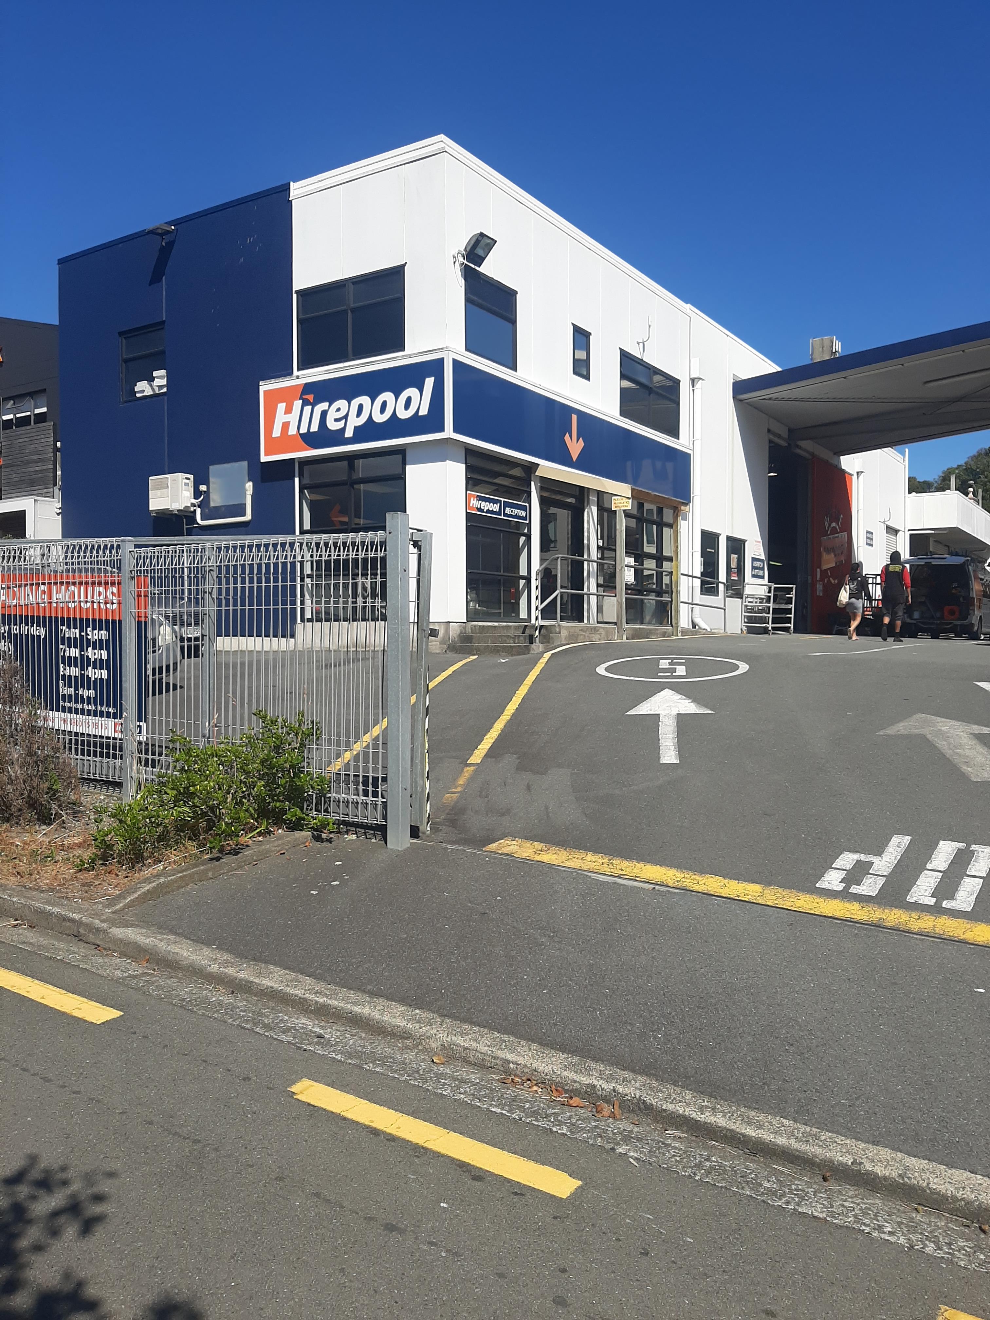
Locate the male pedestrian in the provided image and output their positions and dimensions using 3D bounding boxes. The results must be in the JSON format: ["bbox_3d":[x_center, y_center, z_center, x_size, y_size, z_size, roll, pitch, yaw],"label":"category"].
[{"bbox_3d":[7.637,-1.229,18.900,0.580,1.770,0.500,1,2,28],"label":"male pedestrian"}]

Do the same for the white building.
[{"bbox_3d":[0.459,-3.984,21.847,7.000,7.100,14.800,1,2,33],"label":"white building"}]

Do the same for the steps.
[{"bbox_3d":[1.196,-0.348,15.503,1.330,0.460,4.800,1,2,33],"label":"steps"}]

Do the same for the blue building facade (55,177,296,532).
[{"bbox_3d":[-5.631,-3.858,17.110,6.100,7.150,0.500,1,2,33],"label":"blue building facade"}]

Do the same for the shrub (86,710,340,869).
[{"bbox_3d":[-1.761,0.729,6.224,1.080,0.820,1.080,1,2,33],"label":"shrub"}]

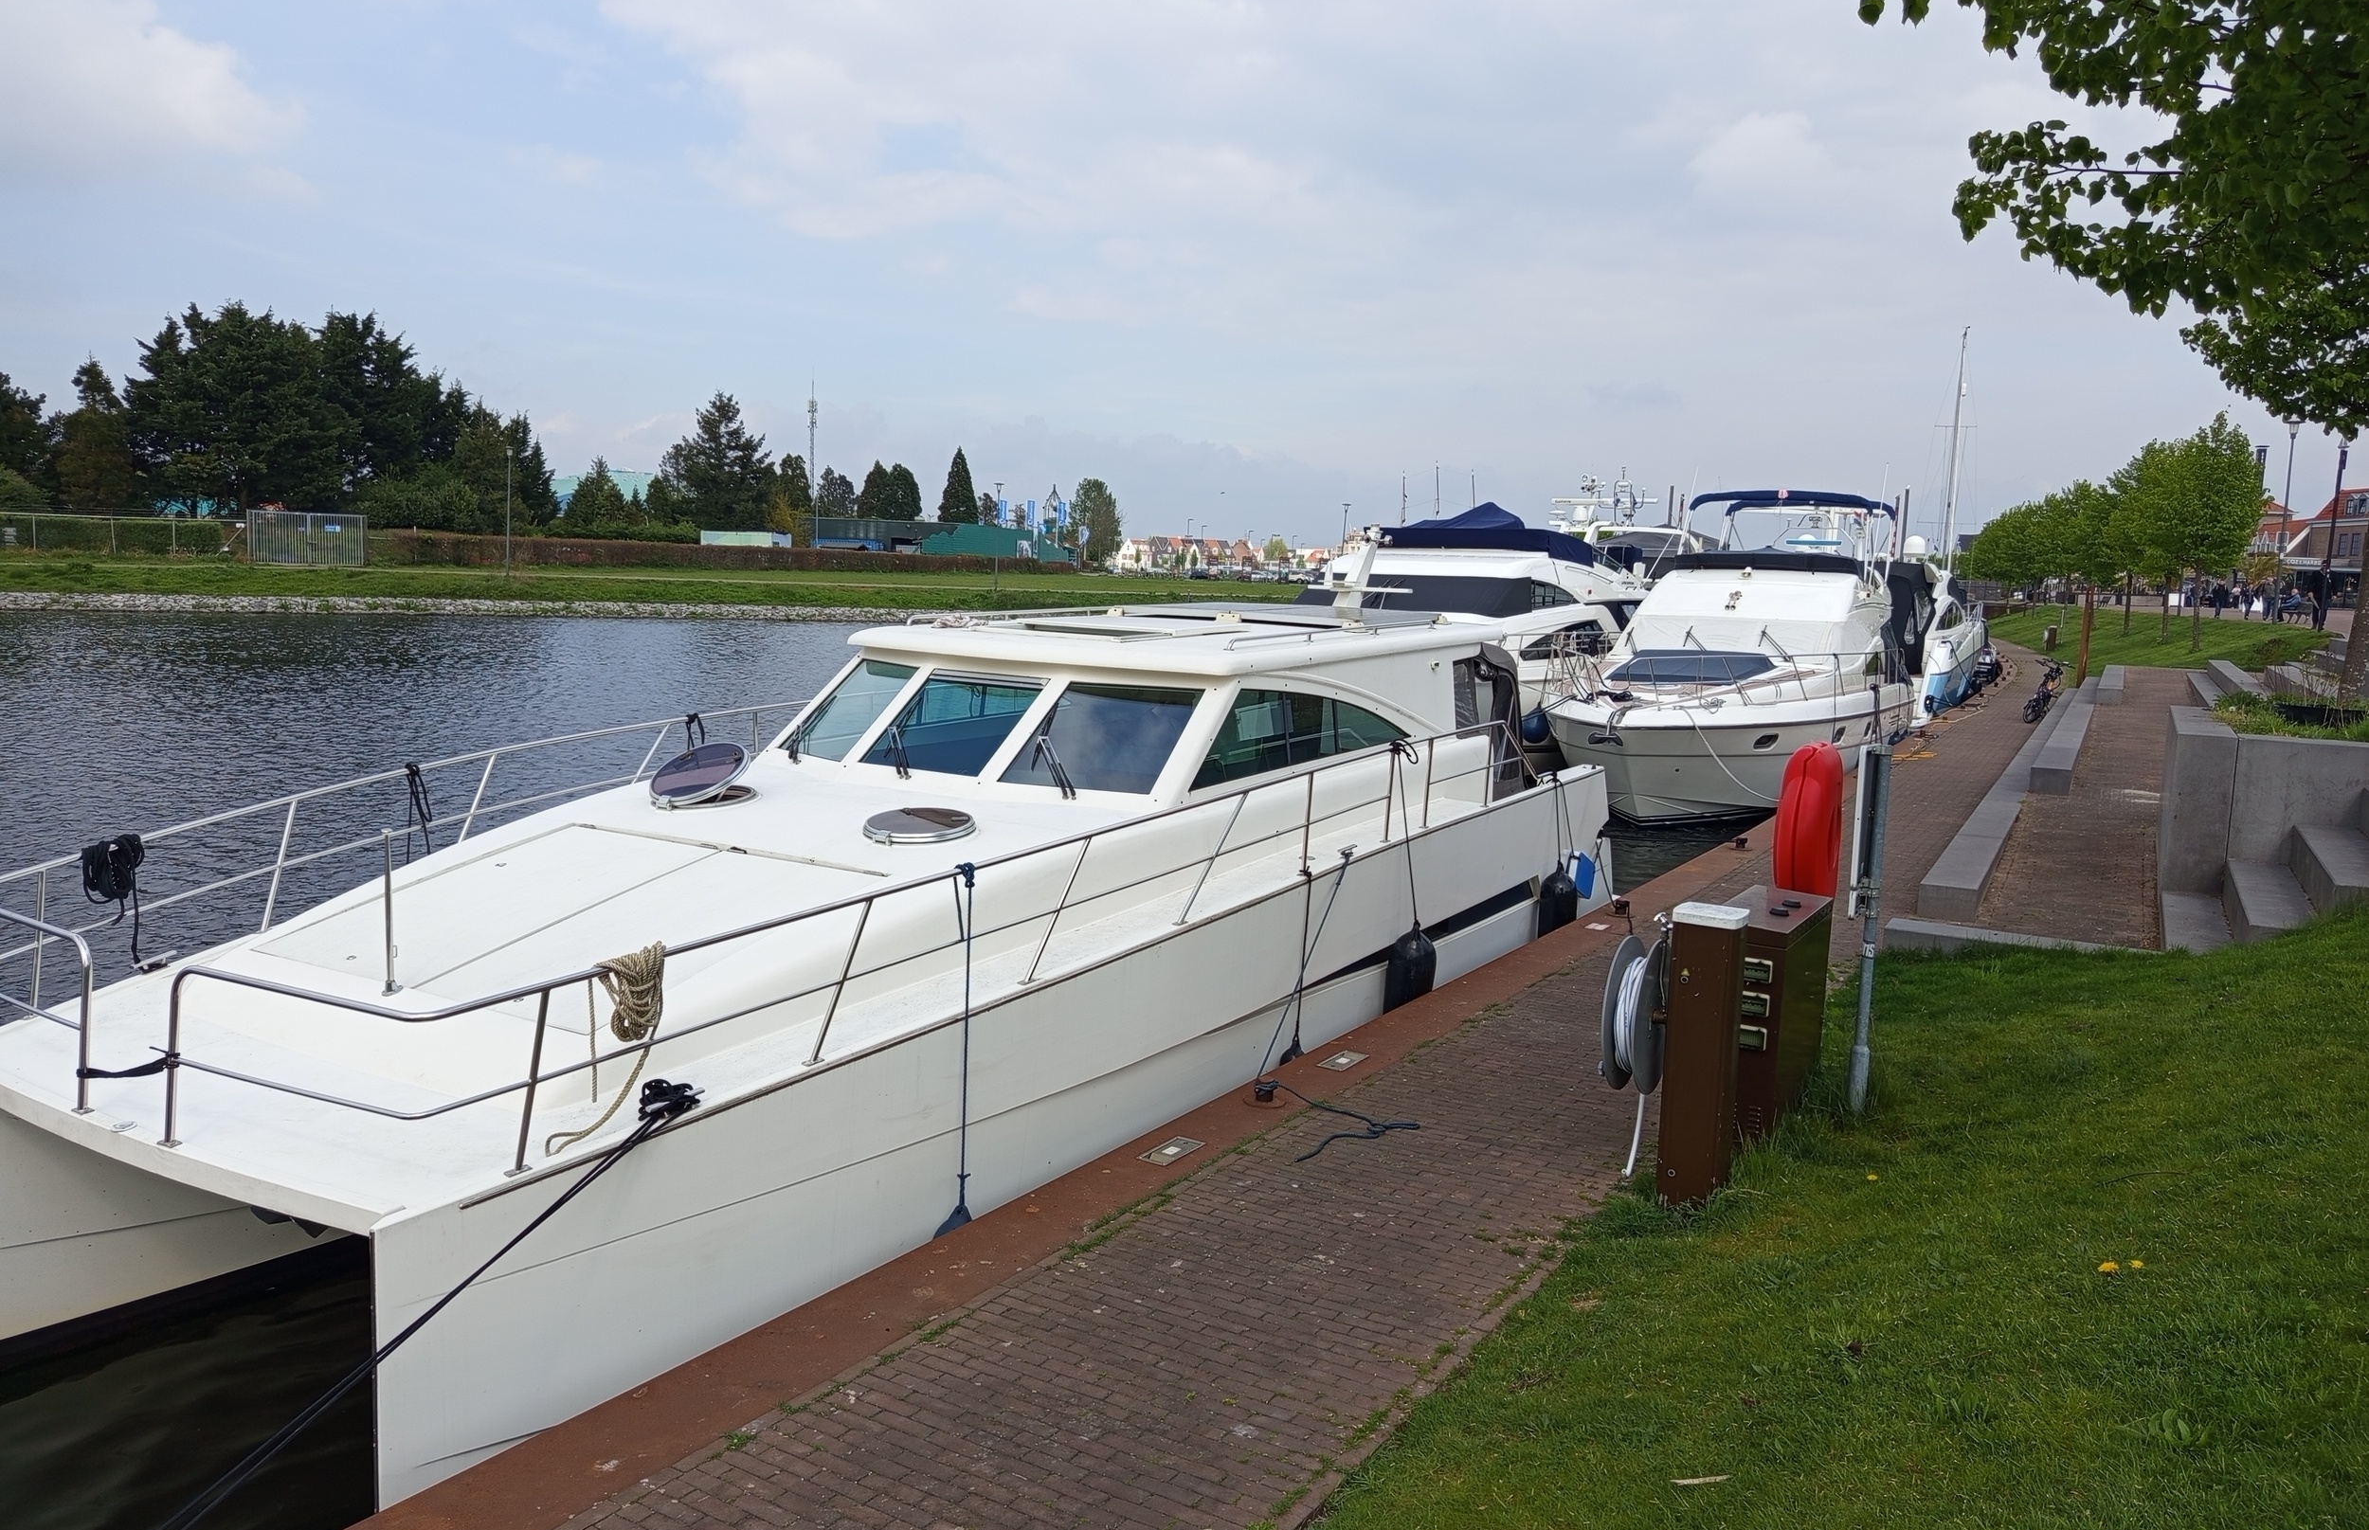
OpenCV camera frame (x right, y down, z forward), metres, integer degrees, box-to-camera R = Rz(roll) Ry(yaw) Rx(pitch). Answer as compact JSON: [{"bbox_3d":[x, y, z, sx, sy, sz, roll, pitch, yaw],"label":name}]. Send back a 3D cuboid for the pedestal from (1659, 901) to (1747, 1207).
[{"bbox_3d":[2.074,1.140,6.530,0.250,1.170,0.220,6,8,32],"label":"pedestal"}]

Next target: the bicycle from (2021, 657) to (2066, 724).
[{"bbox_3d":[15.893,-1.349,30.300,0.650,1.100,1.750,7,8,34],"label":"bicycle"}]

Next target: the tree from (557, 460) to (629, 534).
[{"bbox_3d":[-36.000,-15.831,100.000,4.241,5.634,4.241,0,7,-20],"label":"tree"}]

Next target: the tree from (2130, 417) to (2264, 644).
[{"bbox_3d":[30.228,-6.915,49.000,3.430,6.984,3.430,6,8,31],"label":"tree"}]

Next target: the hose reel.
[{"bbox_3d":[1.845,1.153,6.688,0.300,1.040,0.640,6,8,32],"label":"hose reel"}]

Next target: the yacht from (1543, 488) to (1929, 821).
[{"bbox_3d":[8.994,-1.882,26.336,4.200,5.150,13.600,6,8,31],"label":"yacht"}]

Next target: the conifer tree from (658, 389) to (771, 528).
[{"bbox_3d":[-31.865,-19.876,112.000,7.404,11.105,7.404,0,7,-16],"label":"conifer tree"}]

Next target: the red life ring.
[{"bbox_3d":[3.094,0.352,8.111,0.220,0.920,0.920,6,8,32],"label":"red life ring"}]

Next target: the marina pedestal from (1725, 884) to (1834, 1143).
[{"bbox_3d":[2.622,1.146,7.479,0.370,0.980,0.970,6,8,32],"label":"marina pedestal"}]

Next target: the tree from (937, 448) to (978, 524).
[{"bbox_3d":[-22.775,-26.214,165.000,4.236,11.341,4.236,1,7,-8],"label":"tree"}]

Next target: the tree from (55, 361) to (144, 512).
[{"bbox_3d":[-60.798,-17.519,92.000,4.151,10.263,4.151,-2,8,-33],"label":"tree"}]

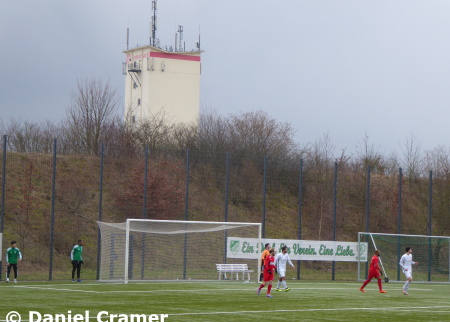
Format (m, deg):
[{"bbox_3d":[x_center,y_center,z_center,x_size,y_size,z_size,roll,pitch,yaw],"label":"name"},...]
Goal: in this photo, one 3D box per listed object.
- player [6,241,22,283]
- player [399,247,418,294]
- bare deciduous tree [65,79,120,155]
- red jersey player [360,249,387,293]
[{"bbox_3d":[-8.474,4.070,55.500,0.650,1.670,0.420,2,-3,-12],"label":"player"},{"bbox_3d":[7.047,4.224,52.800,0.680,1.820,0.520,-1,-4,35],"label":"player"},{"bbox_3d":[-7.688,-2.553,80.000,3.300,4.500,3.200,2,-3,0],"label":"bare deciduous tree"},{"bbox_3d":[5.838,4.356,54.200,1.050,1.690,0.520,2,-3,-12],"label":"red jersey player"}]

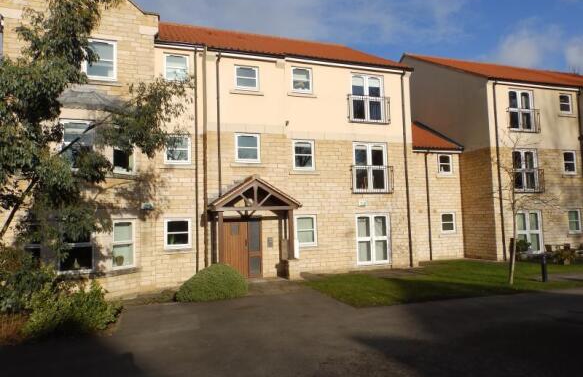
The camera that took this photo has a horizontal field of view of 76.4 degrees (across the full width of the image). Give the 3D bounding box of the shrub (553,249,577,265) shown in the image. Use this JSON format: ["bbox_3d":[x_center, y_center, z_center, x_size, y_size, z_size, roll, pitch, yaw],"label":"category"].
[{"bbox_3d":[11.019,2.745,14.954,0.780,0.620,0.700,-4,-5,36],"label":"shrub"}]

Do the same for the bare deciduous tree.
[{"bbox_3d":[6.998,0.565,11.057,1.720,4.630,1.650,-4,-5,32],"label":"bare deciduous tree"}]

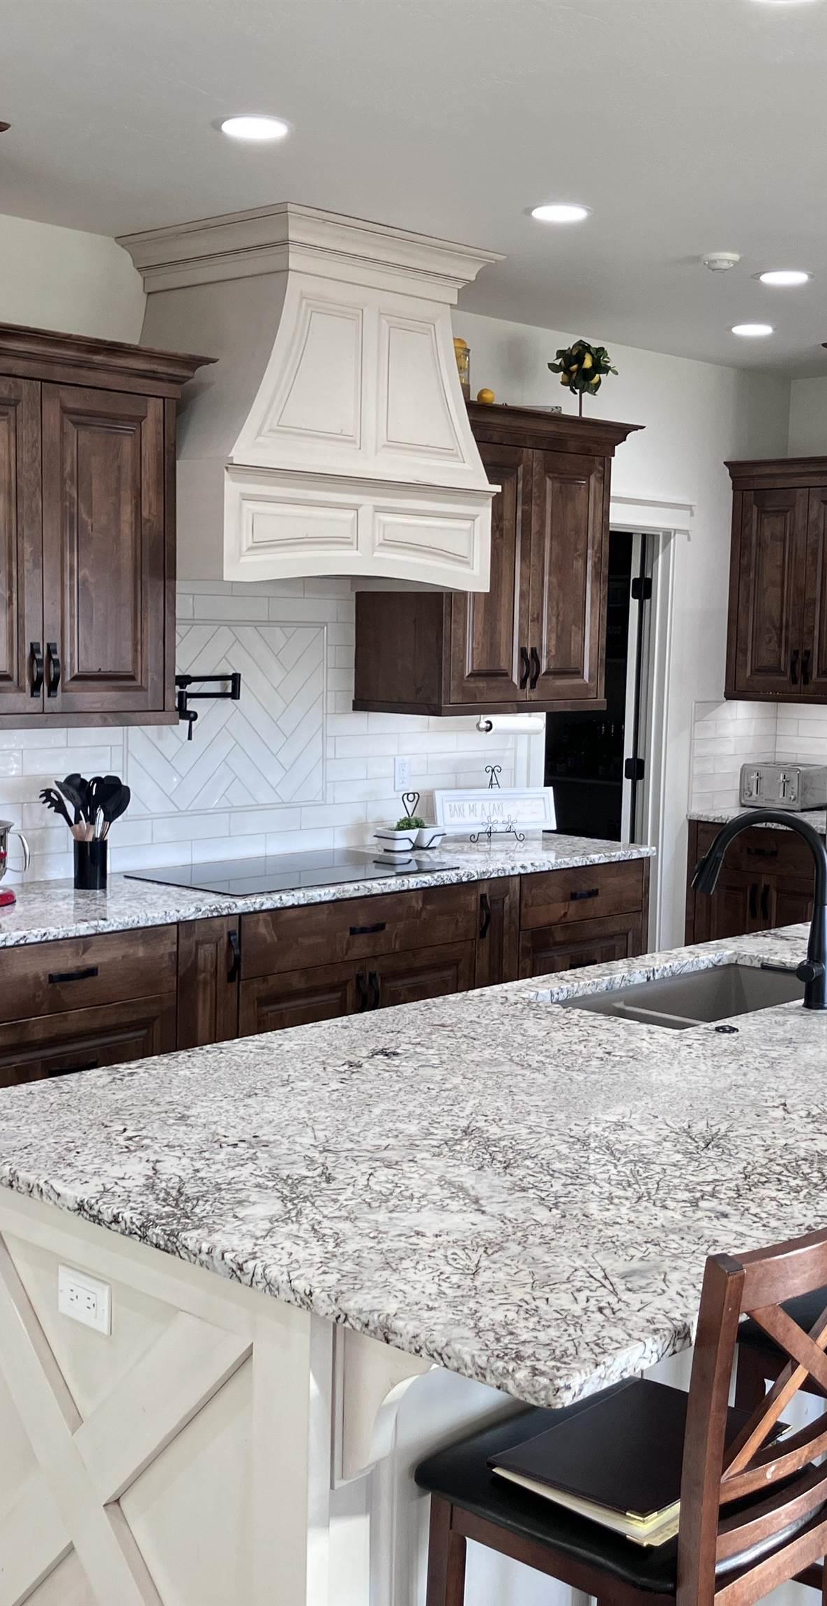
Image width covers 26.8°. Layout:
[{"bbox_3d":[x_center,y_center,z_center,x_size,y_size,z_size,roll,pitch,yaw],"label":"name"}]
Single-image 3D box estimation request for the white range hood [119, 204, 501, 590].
[{"bbox_3d":[-0.311,-1.136,5.136,0.705,0.991,1.100,6,8,44],"label":"white range hood"}]

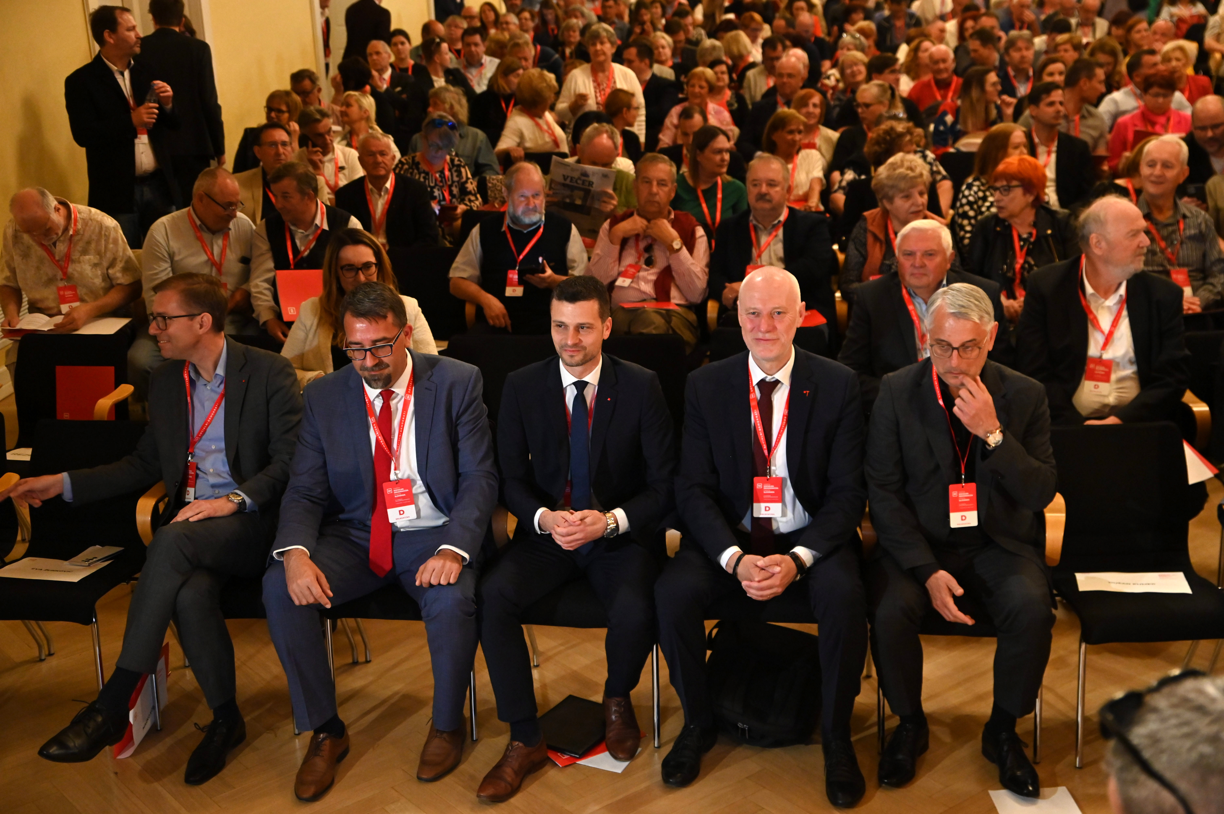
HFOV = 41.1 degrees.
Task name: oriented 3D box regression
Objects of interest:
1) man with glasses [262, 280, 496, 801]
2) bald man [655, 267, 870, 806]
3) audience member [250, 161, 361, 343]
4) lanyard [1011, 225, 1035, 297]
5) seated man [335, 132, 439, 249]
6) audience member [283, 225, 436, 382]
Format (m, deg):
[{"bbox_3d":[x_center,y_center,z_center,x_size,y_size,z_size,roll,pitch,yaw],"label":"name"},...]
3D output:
[{"bbox_3d":[-0.623,0.323,4.437,0.610,1.280,0.760,-1,18,5],"label":"man with glasses"},{"bbox_3d":[0.393,0.306,4.232,0.560,1.330,0.720,0,18,8],"label":"bald man"},{"bbox_3d":[-1.237,-0.269,6.351,0.530,1.270,0.780,2,18,11],"label":"audience member"},{"bbox_3d":[1.525,-0.544,6.048,0.110,0.290,0.130,6,19,24],"label":"lanyard"},{"bbox_3d":[-1.059,-0.567,7.430,0.540,1.320,0.820,0,17,3],"label":"seated man"},{"bbox_3d":[-0.787,0.094,5.172,0.500,1.250,0.740,0,18,8],"label":"audience member"}]

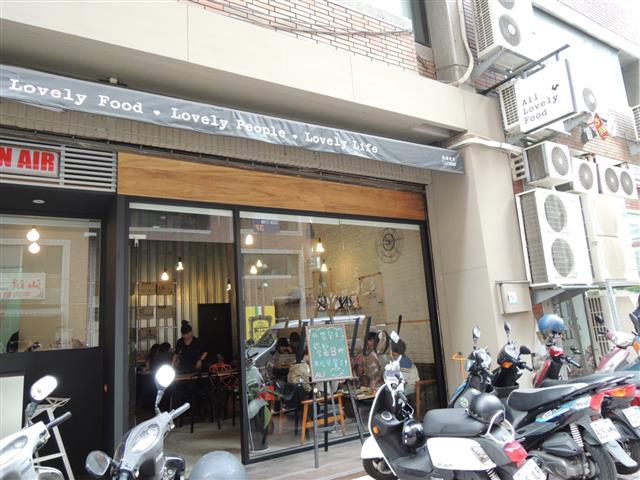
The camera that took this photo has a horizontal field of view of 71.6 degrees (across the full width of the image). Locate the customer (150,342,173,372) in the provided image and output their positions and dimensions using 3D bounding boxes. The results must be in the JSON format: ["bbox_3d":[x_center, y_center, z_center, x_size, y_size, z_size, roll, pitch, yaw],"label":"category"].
[{"bbox_3d":[-2.253,2.101,6.394,0.460,1.192,0.620,2,-12,-31],"label":"customer"}]

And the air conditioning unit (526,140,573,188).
[{"bbox_3d":[3.346,-1.086,6.523,0.589,0.538,0.346,2,-12,-31],"label":"air conditioning unit"}]

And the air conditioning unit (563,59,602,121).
[{"bbox_3d":[4.368,-2.294,7.462,0.775,0.563,0.320,2,-12,-31],"label":"air conditioning unit"}]

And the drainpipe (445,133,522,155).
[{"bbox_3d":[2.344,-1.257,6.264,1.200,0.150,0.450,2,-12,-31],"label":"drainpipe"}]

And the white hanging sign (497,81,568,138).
[{"bbox_3d":[2.762,-1.769,5.483,0.080,0.700,0.670,2,-12,-31],"label":"white hanging sign"}]

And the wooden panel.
[{"bbox_3d":[-0.217,-0.581,5.450,4.145,0.441,0.060,2,-12,-31],"label":"wooden panel"}]

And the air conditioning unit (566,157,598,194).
[{"bbox_3d":[4.019,-0.928,6.932,0.725,0.536,0.310,2,-12,-31],"label":"air conditioning unit"}]

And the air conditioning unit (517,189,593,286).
[{"bbox_3d":[3.308,-0.002,6.261,1.082,1.286,0.315,2,-12,-31],"label":"air conditioning unit"}]

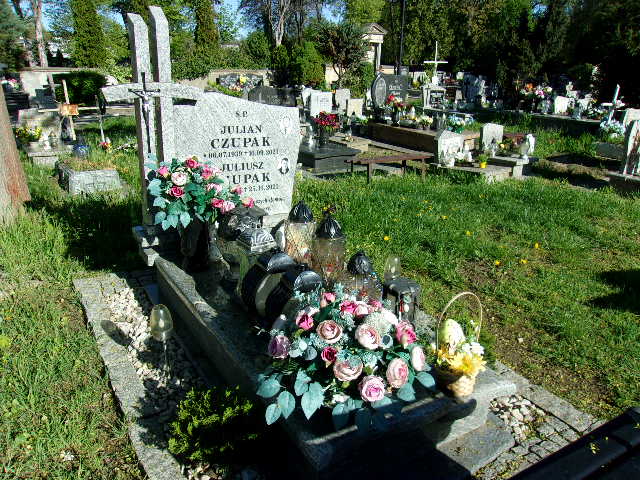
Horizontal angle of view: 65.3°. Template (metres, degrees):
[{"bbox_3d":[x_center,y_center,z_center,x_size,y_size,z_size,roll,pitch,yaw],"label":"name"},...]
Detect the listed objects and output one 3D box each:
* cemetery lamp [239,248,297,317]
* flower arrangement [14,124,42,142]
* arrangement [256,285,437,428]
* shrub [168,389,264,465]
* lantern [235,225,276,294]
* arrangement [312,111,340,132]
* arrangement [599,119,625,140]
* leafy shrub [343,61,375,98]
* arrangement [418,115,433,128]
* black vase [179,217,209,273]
[{"bbox_3d":[-0.249,0.187,2.421,0.220,0.275,0.200,-8,20,-30],"label":"cemetery lamp"},{"bbox_3d":[-4.609,-1.685,7.900,0.450,0.290,0.380,-9,20,-30],"label":"flower arrangement"},{"bbox_3d":[0.103,0.338,1.780,0.660,0.360,0.560,-4,18,-15],"label":"arrangement"},{"bbox_3d":[-0.393,0.699,1.860,0.320,0.240,0.310,-8,20,-30],"label":"shrub"},{"bbox_3d":[-0.342,0.076,2.726,0.190,0.300,0.200,-8,20,-30],"label":"lantern"},{"bbox_3d":[0.106,-1.927,8.120,0.450,0.350,0.380,-8,20,-30],"label":"arrangement"},{"bbox_3d":[6.185,-2.346,10.600,0.550,0.460,0.500,12,20,30],"label":"arrangement"},{"bbox_3d":[1.350,-5.486,17.500,1.150,1.650,1.150,-8,20,-30],"label":"leafy shrub"},{"bbox_3d":[2.325,-2.605,11.000,0.310,0.310,0.290,-8,20,-30],"label":"arrangement"},{"bbox_3d":[-0.662,0.017,2.620,0.155,0.300,0.155,-9,21,-30],"label":"black vase"}]

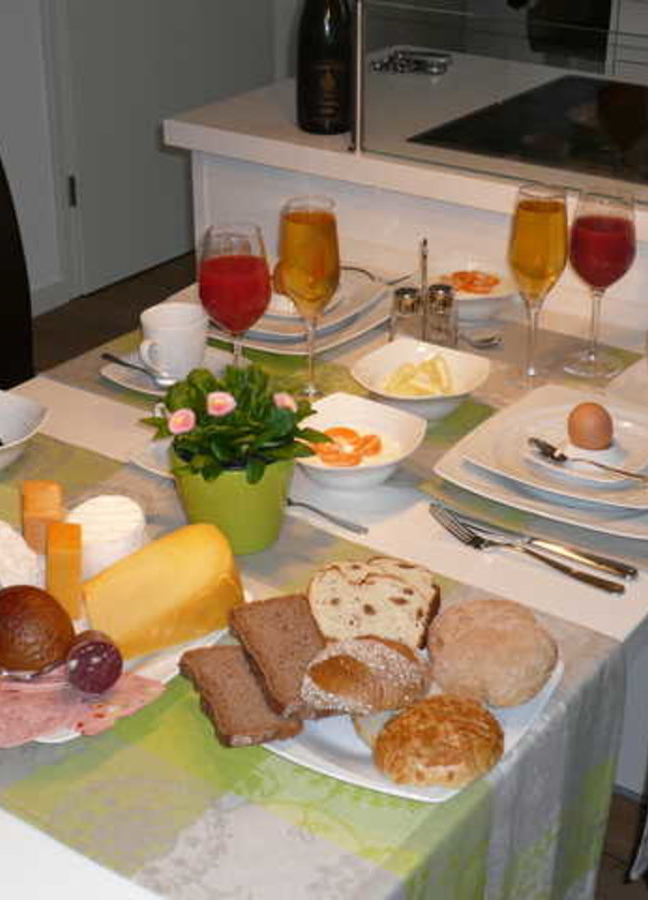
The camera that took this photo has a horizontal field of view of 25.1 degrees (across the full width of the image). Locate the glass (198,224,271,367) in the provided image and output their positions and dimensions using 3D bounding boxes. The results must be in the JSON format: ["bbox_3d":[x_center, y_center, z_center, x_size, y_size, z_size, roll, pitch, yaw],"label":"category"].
[{"bbox_3d":[-0.093,-0.140,1.594,0.077,0.205,0.077,0,27,0],"label":"glass"}]

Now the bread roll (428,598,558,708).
[{"bbox_3d":[0.133,0.155,1.146,0.103,0.055,0.103,0,27,0],"label":"bread roll"}]

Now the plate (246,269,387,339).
[{"bbox_3d":[-0.046,-0.181,1.844,0.198,0.022,0.198,17,32,31],"label":"plate"}]

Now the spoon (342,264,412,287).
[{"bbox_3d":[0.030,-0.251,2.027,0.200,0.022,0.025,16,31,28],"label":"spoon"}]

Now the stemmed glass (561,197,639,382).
[{"bbox_3d":[0.323,-0.193,1.700,0.077,0.203,0.077,0,27,0],"label":"stemmed glass"}]

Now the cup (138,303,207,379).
[{"bbox_3d":[-0.180,-0.122,1.686,0.079,0.077,0.102,16,31,28],"label":"cup"}]

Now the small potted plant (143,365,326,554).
[{"bbox_3d":[-0.082,0.004,1.357,0.165,0.174,0.160,-1,27,-3],"label":"small potted plant"}]

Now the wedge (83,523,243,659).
[{"bbox_3d":[-0.136,0.115,1.230,0.132,0.065,0.075,-16,31,-29],"label":"wedge"}]

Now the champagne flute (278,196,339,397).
[{"bbox_3d":[-0.014,-0.165,1.621,0.068,0.225,0.068,0,27,0],"label":"champagne flute"}]

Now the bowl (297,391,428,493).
[{"bbox_3d":[0.027,0.004,1.450,0.139,0.055,0.139,18,32,31],"label":"bowl"}]

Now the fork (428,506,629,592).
[{"bbox_3d":[0.180,0.095,1.348,0.212,0.020,0.024,20,33,34],"label":"fork"}]

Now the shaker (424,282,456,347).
[{"bbox_3d":[0.144,-0.164,1.783,0.039,0.075,0.039,0,27,0],"label":"shaker"}]

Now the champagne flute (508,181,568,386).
[{"bbox_3d":[0.244,-0.183,1.654,0.067,0.227,0.067,0,27,0],"label":"champagne flute"}]

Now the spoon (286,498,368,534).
[{"bbox_3d":[-0.018,0.058,1.412,0.138,0.018,0.030,14,30,26],"label":"spoon"}]

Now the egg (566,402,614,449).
[{"bbox_3d":[0.268,-0.021,1.469,0.045,0.056,0.045,0,27,0],"label":"egg"}]

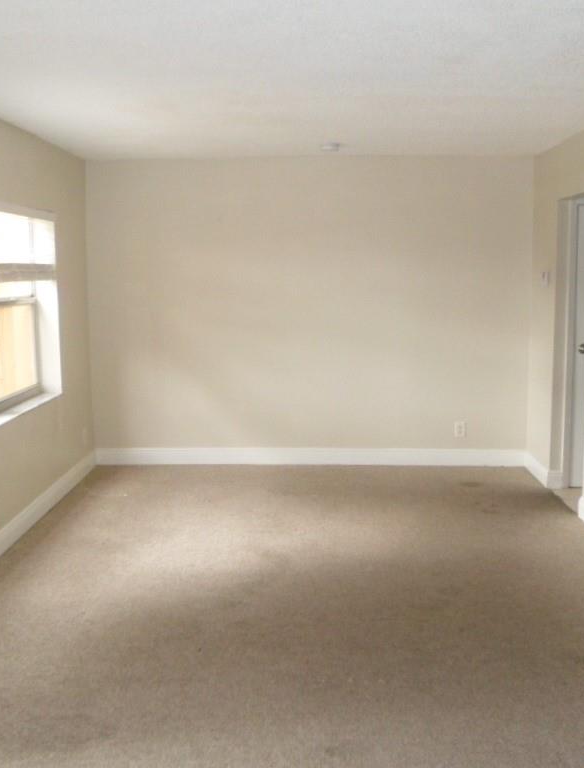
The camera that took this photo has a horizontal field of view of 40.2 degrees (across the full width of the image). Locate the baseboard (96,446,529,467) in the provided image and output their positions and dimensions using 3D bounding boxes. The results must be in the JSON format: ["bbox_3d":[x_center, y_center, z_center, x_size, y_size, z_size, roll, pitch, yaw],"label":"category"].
[{"bbox_3d":[0.143,0.587,6.423,3.455,0.133,0.018,0,8,1],"label":"baseboard"}]

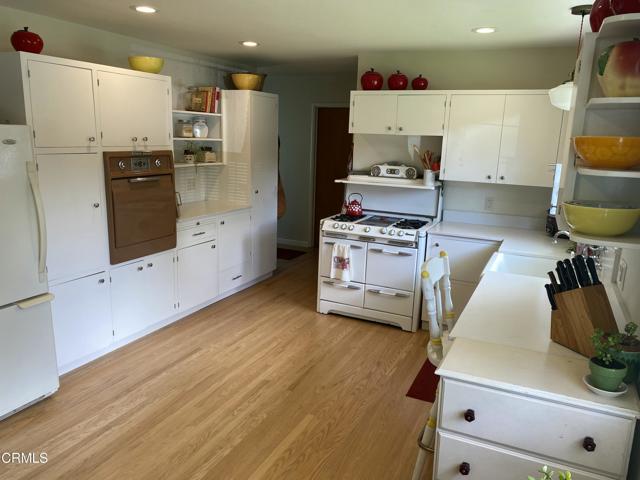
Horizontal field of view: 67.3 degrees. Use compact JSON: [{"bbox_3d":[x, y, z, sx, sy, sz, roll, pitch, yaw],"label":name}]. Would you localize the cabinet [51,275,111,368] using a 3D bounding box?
[{"bbox_3d":[-1.950,0.539,3.571,0.580,0.629,0.461,7,13,26],"label":"cabinet"}]

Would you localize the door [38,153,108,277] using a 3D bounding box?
[{"bbox_3d":[-1.659,-0.155,3.237,0.025,0.855,0.445,8,13,25],"label":"door"}]

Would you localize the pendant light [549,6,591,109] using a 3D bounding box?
[{"bbox_3d":[1.591,-1.115,2.992,0.245,0.598,0.245,7,13,25],"label":"pendant light"}]

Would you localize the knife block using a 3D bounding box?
[{"bbox_3d":[1.015,0.307,1.799,0.125,0.240,0.220,-3,13,-21],"label":"knife block"}]

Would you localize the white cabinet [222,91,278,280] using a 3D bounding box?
[{"bbox_3d":[-0.912,-0.571,5.454,0.650,2.100,0.560,8,13,25],"label":"white cabinet"}]

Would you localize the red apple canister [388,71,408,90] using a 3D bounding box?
[{"bbox_3d":[0.721,-1.454,4.423,0.183,0.192,0.183,7,13,25],"label":"red apple canister"}]

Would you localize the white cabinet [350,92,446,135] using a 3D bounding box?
[{"bbox_3d":[0.751,-1.171,4.466,0.880,0.382,0.332,7,13,25],"label":"white cabinet"}]

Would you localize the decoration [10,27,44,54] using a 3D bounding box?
[{"bbox_3d":[-1.776,-1.203,2.918,0.172,0.166,0.172,7,13,25],"label":"decoration"}]

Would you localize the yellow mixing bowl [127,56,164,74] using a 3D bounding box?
[{"bbox_3d":[-1.386,-1.377,3.846,0.270,0.130,0.270,2,12,0],"label":"yellow mixing bowl"}]

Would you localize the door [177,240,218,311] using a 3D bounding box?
[{"bbox_3d":[-1.140,0.309,4.508,0.025,0.554,0.545,8,14,26],"label":"door"}]

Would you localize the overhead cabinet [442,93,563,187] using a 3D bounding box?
[{"bbox_3d":[1.563,-0.856,4.029,0.920,0.745,0.300,8,13,25],"label":"overhead cabinet"}]

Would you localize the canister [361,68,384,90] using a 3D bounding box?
[{"bbox_3d":[0.494,-1.498,4.525,0.208,0.222,0.208,7,13,25],"label":"canister"}]

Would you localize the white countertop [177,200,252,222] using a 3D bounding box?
[{"bbox_3d":[-1.280,-0.269,4.756,0.660,0.040,1.120,8,13,25],"label":"white countertop"}]

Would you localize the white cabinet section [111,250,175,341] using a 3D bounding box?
[{"bbox_3d":[-1.695,0.418,4.127,0.550,0.583,0.710,8,13,25],"label":"white cabinet section"}]

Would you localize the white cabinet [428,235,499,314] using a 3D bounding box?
[{"bbox_3d":[1.296,0.377,4.263,0.610,0.880,0.540,8,13,25],"label":"white cabinet"}]

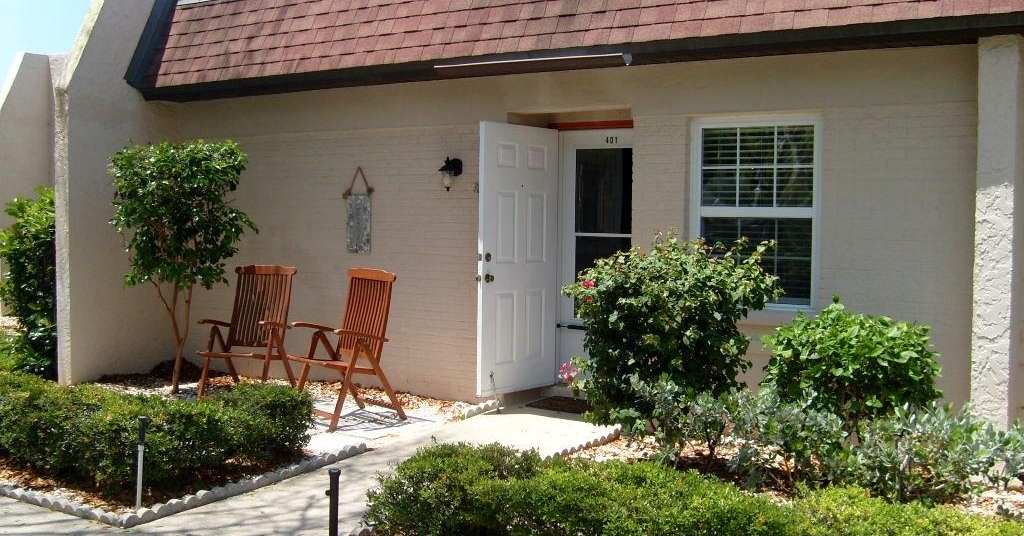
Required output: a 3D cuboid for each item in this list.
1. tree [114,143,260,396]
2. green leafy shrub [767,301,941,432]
[{"bbox_3d":[-2.711,-0.012,8.544,1.180,2.070,1.100,3,4,33],"label":"tree"},{"bbox_3d":[2.049,0.679,6.250,1.060,1.000,0.950,3,4,33],"label":"green leafy shrub"}]

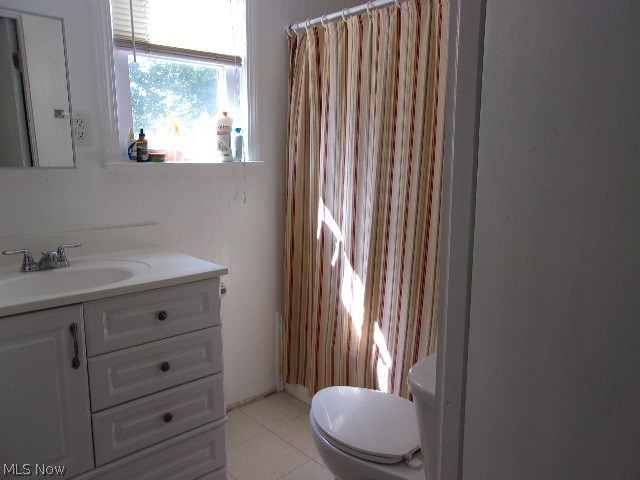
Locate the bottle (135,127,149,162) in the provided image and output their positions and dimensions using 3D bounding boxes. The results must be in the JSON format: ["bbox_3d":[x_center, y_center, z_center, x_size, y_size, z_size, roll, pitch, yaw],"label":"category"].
[{"bbox_3d":[-0.697,-0.368,1.950,0.044,0.129,0.044,-4,10,-23],"label":"bottle"}]

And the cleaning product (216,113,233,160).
[{"bbox_3d":[-0.423,-0.458,2.219,0.068,0.216,0.046,0,9,2],"label":"cleaning product"}]

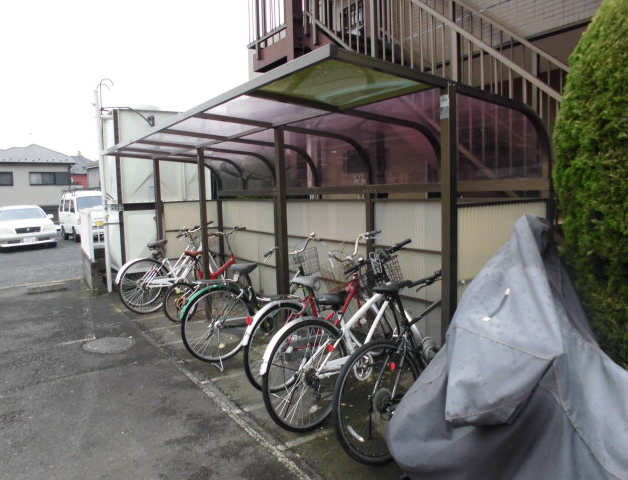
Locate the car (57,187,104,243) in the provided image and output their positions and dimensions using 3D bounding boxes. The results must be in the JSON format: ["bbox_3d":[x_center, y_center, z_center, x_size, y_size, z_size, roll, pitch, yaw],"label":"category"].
[{"bbox_3d":[-8.796,-0.993,18.693,1.420,1.920,3.320,-6,7,-40],"label":"car"}]

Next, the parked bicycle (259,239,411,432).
[{"bbox_3d":[0.308,0.591,3.323,1.680,1.110,0.580,-6,2,-41],"label":"parked bicycle"}]

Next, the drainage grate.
[{"bbox_3d":[-2.093,1.079,4.900,0.520,0.030,0.520,-5,6,-33],"label":"drainage grate"}]

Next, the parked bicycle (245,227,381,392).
[{"bbox_3d":[0.093,0.526,3.906,1.680,1.140,0.560,-7,5,-43],"label":"parked bicycle"}]

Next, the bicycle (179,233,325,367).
[{"bbox_3d":[-0.487,0.521,4.568,1.680,1.060,0.560,-6,7,-37],"label":"bicycle"}]

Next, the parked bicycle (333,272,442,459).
[{"bbox_3d":[0.728,0.654,2.940,1.680,1.040,0.580,-6,-2,-39],"label":"parked bicycle"}]

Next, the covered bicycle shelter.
[{"bbox_3d":[-0.684,-0.046,4.992,1.800,2.120,5.620,-5,6,-33],"label":"covered bicycle shelter"}]

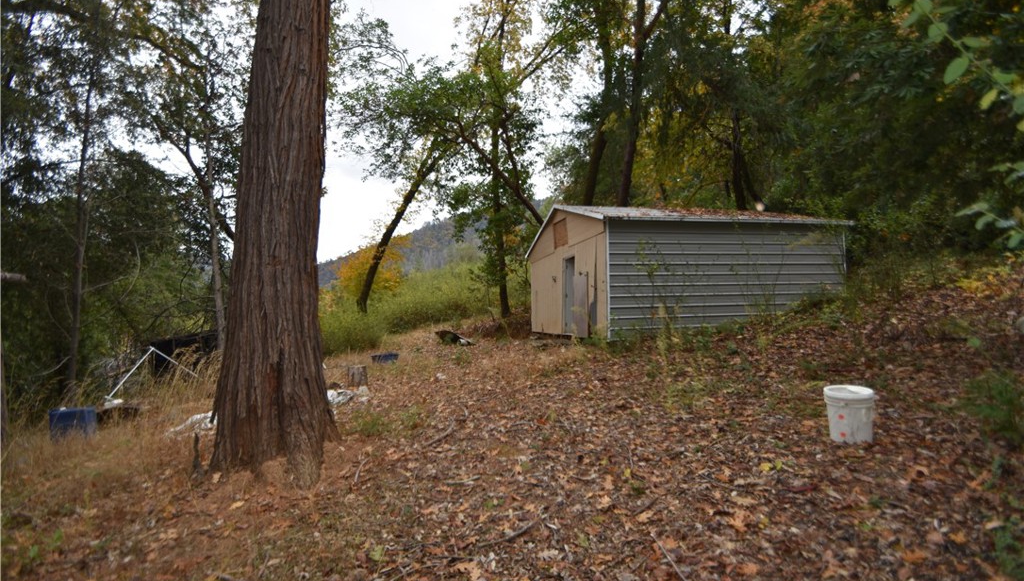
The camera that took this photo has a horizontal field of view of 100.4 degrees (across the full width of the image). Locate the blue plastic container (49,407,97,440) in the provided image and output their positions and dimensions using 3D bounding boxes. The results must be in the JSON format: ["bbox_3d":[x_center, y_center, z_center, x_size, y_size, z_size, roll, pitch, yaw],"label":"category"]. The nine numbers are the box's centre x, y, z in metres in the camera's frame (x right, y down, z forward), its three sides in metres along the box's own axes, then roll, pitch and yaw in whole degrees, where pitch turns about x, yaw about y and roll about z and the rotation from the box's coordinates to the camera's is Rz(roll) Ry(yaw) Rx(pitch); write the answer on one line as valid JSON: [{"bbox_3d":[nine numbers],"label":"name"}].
[{"bbox_3d":[-8.033,2.466,7.820,0.460,0.540,0.570,-4,-4,44],"label":"blue plastic container"}]

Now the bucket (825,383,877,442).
[{"bbox_3d":[2.620,0.963,3.307,0.305,0.370,0.305,-4,0,37],"label":"bucket"}]

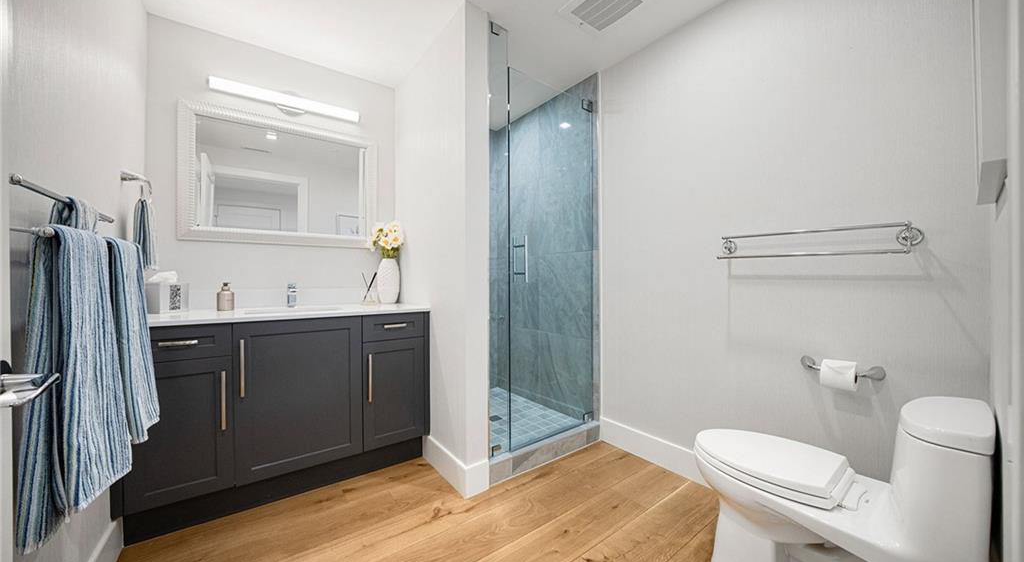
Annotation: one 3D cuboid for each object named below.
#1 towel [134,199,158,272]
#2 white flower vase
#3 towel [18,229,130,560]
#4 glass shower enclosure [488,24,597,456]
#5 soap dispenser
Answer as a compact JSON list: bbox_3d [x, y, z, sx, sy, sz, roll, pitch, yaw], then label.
[{"bbox_3d":[-1.561,-0.195,1.459,0.055,0.295,0.160,0,0,-36],"label":"towel"},{"bbox_3d":[-0.856,-0.001,2.374,0.152,0.317,0.152,0,0,-36],"label":"white flower vase"},{"bbox_3d":[-1.090,0.224,0.873,0.110,0.712,0.285,0,0,-36],"label":"towel"},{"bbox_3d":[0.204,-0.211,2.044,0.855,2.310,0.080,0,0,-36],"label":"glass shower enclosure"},{"bbox_3d":[-1.569,0.084,1.871,0.072,0.153,0.072,0,0,30],"label":"soap dispenser"}]

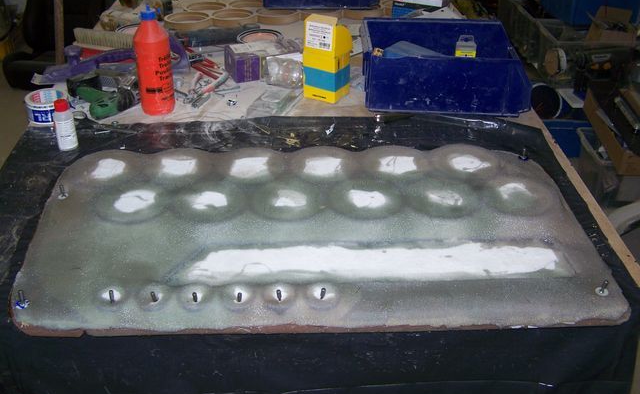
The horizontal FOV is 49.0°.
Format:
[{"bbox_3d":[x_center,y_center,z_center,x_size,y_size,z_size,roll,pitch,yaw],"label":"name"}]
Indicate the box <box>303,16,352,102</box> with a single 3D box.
[{"bbox_3d":[0.019,-0.343,1.726,0.086,0.200,0.075,16,35,24],"label":"box"}]

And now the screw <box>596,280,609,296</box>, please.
[{"bbox_3d":[0.436,0.137,1.079,0.017,0.022,0.017,0,32,0],"label":"screw"}]

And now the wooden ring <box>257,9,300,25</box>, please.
[{"bbox_3d":[-0.137,-0.599,2.309,0.145,0.023,0.145,0,32,0],"label":"wooden ring"}]

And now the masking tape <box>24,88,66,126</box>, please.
[{"bbox_3d":[-0.645,-0.212,1.658,0.098,0.049,0.098,0,32,0],"label":"masking tape"}]

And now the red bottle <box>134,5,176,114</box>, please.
[{"bbox_3d":[-0.394,-0.322,1.643,0.081,0.252,0.081,-20,37,-29],"label":"red bottle"}]

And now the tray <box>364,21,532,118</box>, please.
[{"bbox_3d":[0.311,-0.324,1.742,0.405,0.150,0.250,2,32,4],"label":"tray"}]

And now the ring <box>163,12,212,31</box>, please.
[{"bbox_3d":[-0.427,-0.565,2.254,0.145,0.023,0.145,0,32,0],"label":"ring"}]

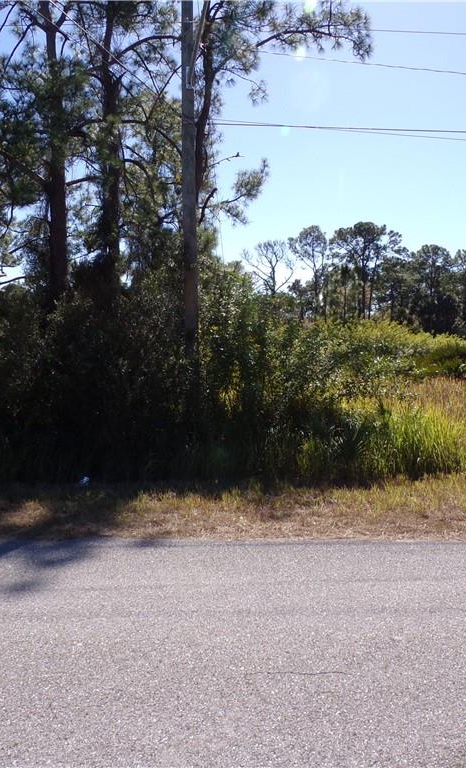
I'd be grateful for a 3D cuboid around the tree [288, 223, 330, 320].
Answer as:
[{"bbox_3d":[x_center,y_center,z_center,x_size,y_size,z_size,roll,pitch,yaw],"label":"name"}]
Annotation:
[{"bbox_3d":[6.034,-6.973,55.701,3.470,10.961,3.470,0,3,0],"label":"tree"}]

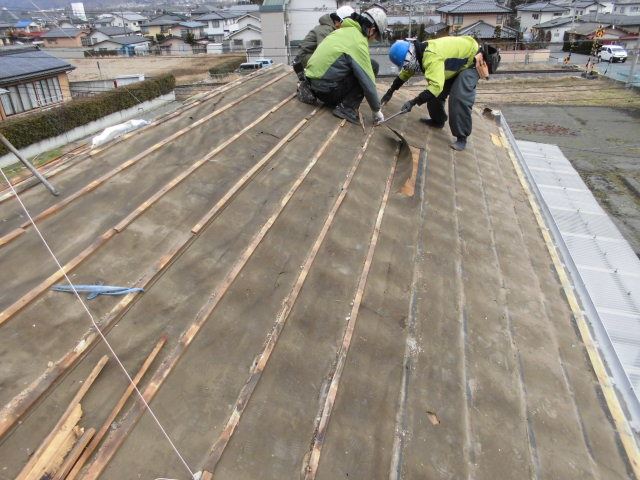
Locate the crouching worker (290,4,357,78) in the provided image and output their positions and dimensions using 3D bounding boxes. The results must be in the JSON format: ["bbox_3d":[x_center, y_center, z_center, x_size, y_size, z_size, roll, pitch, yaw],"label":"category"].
[{"bbox_3d":[0.099,-1.957,5.014,0.760,0.870,0.550,-6,26,-7],"label":"crouching worker"}]

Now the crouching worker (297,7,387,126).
[{"bbox_3d":[0.189,-1.676,4.618,0.800,0.970,0.580,-6,26,-7],"label":"crouching worker"}]

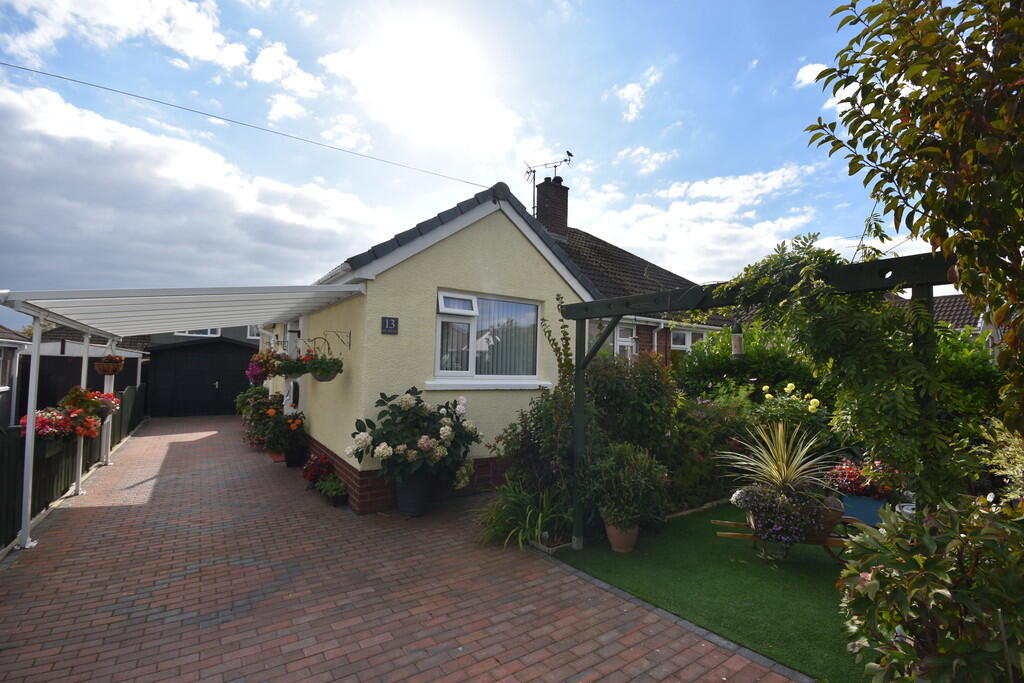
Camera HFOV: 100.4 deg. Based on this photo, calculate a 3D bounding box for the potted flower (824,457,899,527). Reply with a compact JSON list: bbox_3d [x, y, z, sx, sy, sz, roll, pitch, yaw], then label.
[{"bbox_3d":[3.780,1.660,4.620,0.620,0.740,0.600,3,-4,-36],"label":"potted flower"}]

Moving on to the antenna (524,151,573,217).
[{"bbox_3d":[1.095,-4.725,12.800,1.300,2.000,0.700,0,-3,26],"label":"antenna"}]

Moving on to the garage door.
[{"bbox_3d":[-9.077,1.104,12.903,2.750,2.300,0.100,3,-4,-36],"label":"garage door"}]

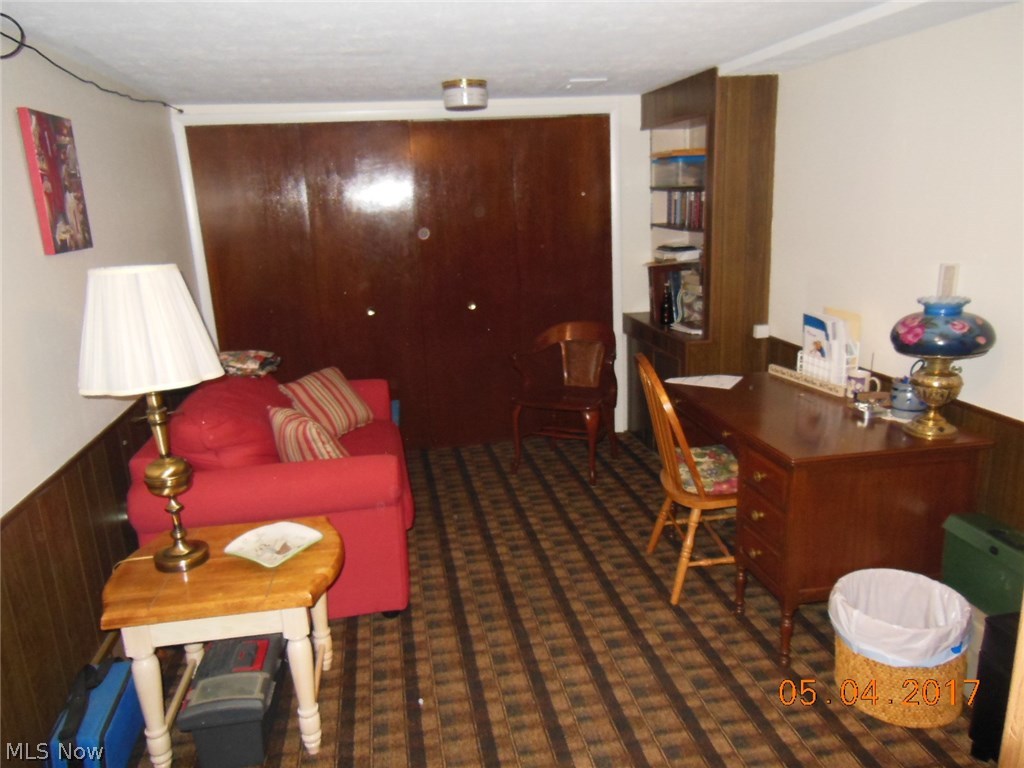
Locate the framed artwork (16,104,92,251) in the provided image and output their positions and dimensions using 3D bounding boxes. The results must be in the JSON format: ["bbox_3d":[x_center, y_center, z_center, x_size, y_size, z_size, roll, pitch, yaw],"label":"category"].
[{"bbox_3d":[-1.538,-0.676,2.510,0.031,0.447,0.331,-5,14,-9],"label":"framed artwork"}]

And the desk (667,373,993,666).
[{"bbox_3d":[1.178,0.446,3.073,0.735,0.727,1.150,-5,14,-9],"label":"desk"}]

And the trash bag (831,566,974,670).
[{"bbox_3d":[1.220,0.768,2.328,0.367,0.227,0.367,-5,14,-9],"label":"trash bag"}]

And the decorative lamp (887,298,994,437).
[{"bbox_3d":[1.501,-0.057,2.609,0.331,0.448,0.331,-5,14,-9],"label":"decorative lamp"}]

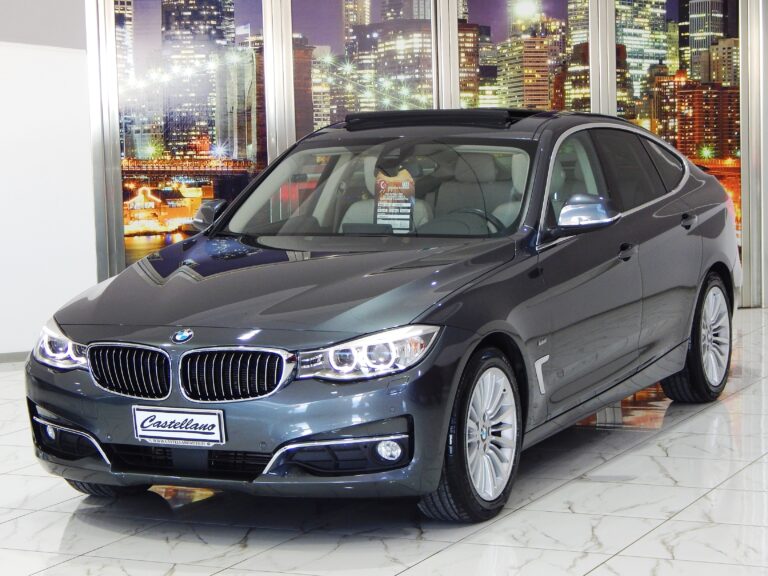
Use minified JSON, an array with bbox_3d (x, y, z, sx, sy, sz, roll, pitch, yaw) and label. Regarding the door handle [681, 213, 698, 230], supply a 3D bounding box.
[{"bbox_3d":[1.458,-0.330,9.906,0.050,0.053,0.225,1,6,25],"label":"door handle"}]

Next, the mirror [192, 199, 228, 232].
[{"bbox_3d":[-0.798,-0.327,9.326,0.233,0.165,0.180,1,6,25],"label":"mirror"}]

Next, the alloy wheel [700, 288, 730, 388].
[{"bbox_3d":[1.571,0.242,10.361,0.200,0.494,0.494,1,6,25],"label":"alloy wheel"}]

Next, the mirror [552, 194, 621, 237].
[{"bbox_3d":[0.841,-0.299,8.553,0.233,0.165,0.180,1,6,25],"label":"mirror"}]

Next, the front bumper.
[{"bbox_3d":[-0.599,0.421,7.649,1.780,0.580,0.680,1,6,25],"label":"front bumper"}]

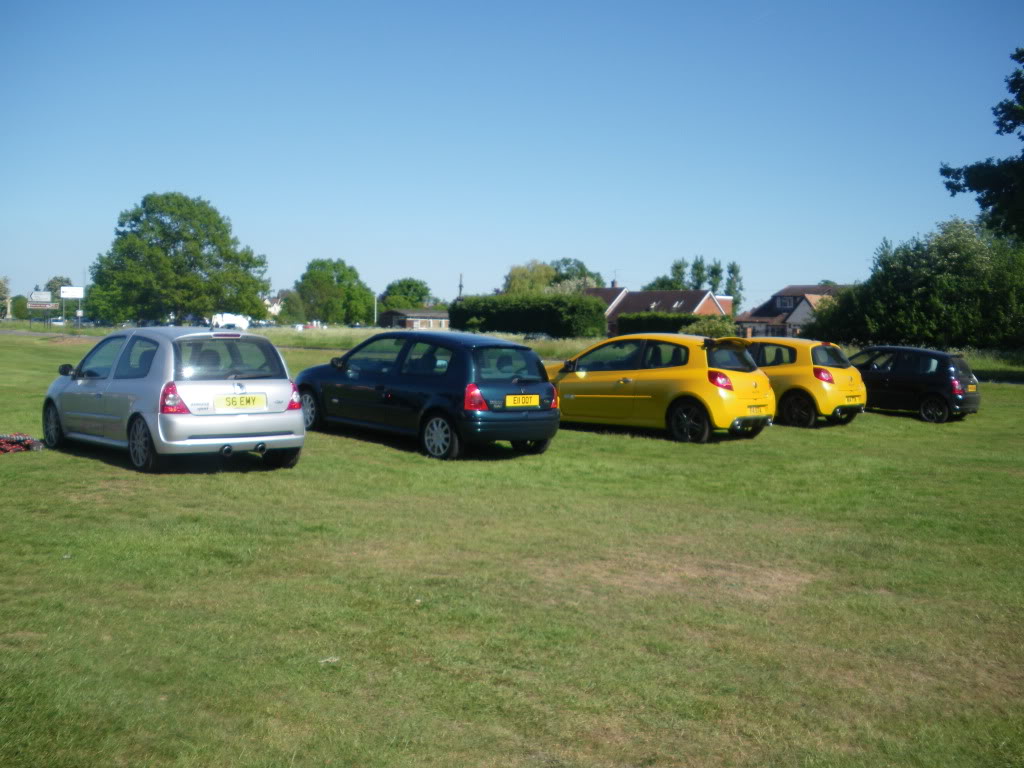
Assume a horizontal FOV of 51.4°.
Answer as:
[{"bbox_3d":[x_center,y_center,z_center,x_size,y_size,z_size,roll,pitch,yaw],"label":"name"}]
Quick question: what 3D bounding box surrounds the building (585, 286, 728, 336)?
[{"bbox_3d":[15.285,-7.261,109.594,8.000,6.000,14.500,-2,5,-45],"label":"building"}]

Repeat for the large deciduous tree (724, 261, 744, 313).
[{"bbox_3d":[31.260,-10.873,149.612,2.900,12.100,2.900,2,3,0],"label":"large deciduous tree"}]

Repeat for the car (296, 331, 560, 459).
[{"bbox_3d":[-1.169,0.028,12.985,3.780,1.420,1.670,6,5,45],"label":"car"}]

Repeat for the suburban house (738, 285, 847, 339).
[{"bbox_3d":[23.217,-5.102,87.827,11.000,6.000,8.500,2,3,12],"label":"suburban house"}]

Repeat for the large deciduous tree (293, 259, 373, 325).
[{"bbox_3d":[-27.929,-13.871,165.312,12.400,11.170,11.160,1,3,0],"label":"large deciduous tree"}]

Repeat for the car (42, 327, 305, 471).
[{"bbox_3d":[-3.790,0.075,11.560,1.680,1.420,3.800,-1,4,-41],"label":"car"}]

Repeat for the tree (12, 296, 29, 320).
[{"bbox_3d":[-80.650,-11.863,174.738,2.900,5.600,2.900,2,3,0],"label":"tree"}]

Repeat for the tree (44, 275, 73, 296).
[{"bbox_3d":[-89.725,-16.749,210.260,6.210,9.310,6.210,1,3,0],"label":"tree"}]

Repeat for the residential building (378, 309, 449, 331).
[{"bbox_3d":[-10.927,-6.547,121.841,9.500,3.800,6.500,0,3,-25],"label":"residential building"}]

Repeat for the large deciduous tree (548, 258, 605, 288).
[{"bbox_3d":[9.216,-12.398,159.580,10.000,13.000,10.000,2,3,0],"label":"large deciduous tree"}]

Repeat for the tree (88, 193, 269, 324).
[{"bbox_3d":[-39.316,-14.397,125.452,21.130,16.190,20.070,1,3,0],"label":"tree"}]

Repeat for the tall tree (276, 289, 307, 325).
[{"bbox_3d":[-36.172,-11.599,174.693,5.500,7.500,5.500,2,3,0],"label":"tall tree"}]

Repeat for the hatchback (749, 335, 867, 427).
[{"bbox_3d":[4.390,-0.101,19.406,1.790,1.480,4.000,-2,5,-44],"label":"hatchback"}]

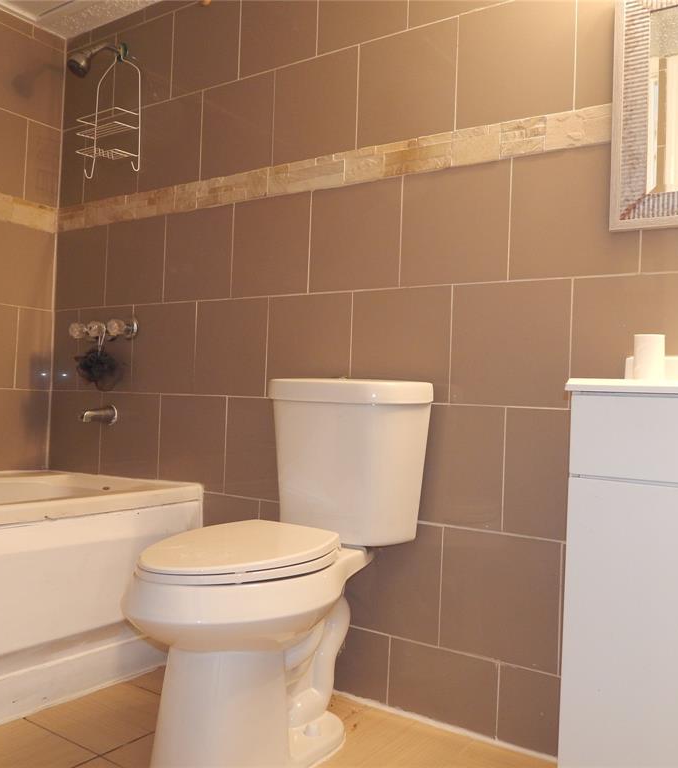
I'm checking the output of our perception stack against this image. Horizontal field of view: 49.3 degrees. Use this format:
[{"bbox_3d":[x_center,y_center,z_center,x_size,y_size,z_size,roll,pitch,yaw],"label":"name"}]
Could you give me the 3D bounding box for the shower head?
[{"bbox_3d":[-0.836,-1.130,2.565,0.075,0.176,0.205,1,-1,34],"label":"shower head"}]

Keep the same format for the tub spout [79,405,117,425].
[{"bbox_3d":[-0.840,0.105,2.566,0.065,0.070,0.118,1,-1,34],"label":"tub spout"}]

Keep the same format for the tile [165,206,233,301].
[{"bbox_3d":[-0.453,-0.413,2.389,0.299,0.294,0.010,1,-2,34],"label":"tile"}]

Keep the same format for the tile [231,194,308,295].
[{"bbox_3d":[-0.203,-0.409,2.219,0.299,0.294,0.010,1,-2,34],"label":"tile"}]

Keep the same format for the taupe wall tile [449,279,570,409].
[{"bbox_3d":[0.413,-0.096,1.793,0.300,0.300,0.012,1,-1,35],"label":"taupe wall tile"}]

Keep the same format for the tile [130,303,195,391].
[{"bbox_3d":[-0.586,-0.117,2.480,0.300,0.300,0.012,1,-1,35],"label":"tile"}]

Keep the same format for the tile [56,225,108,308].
[{"bbox_3d":[-0.955,-0.426,2.747,0.302,0.297,0.012,1,-1,35],"label":"tile"}]

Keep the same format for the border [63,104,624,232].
[{"bbox_3d":[-0.229,-0.608,2.253,2.051,0.092,0.015,1,-1,35],"label":"border"}]

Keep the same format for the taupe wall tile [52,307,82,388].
[{"bbox_3d":[-1.026,-0.126,2.782,0.155,0.300,0.012,1,-1,35],"label":"taupe wall tile"}]

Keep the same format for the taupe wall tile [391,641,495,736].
[{"bbox_3d":[0.259,0.755,1.861,0.300,0.177,0.010,1,-1,34],"label":"taupe wall tile"}]

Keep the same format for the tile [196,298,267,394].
[{"bbox_3d":[-0.336,-0.112,2.308,0.300,0.300,0.010,1,-1,34],"label":"tile"}]

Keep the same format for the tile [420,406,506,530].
[{"bbox_3d":[0.277,0.205,1.873,0.300,0.302,0.012,1,-1,35],"label":"tile"}]

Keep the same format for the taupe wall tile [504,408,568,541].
[{"bbox_3d":[0.523,0.208,1.694,0.299,0.300,0.010,1,-2,34],"label":"taupe wall tile"}]

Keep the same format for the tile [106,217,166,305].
[{"bbox_3d":[-0.704,-0.422,2.574,0.300,0.299,0.010,1,-1,34],"label":"tile"}]

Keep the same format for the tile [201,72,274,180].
[{"bbox_3d":[-0.318,-0.806,2.326,0.300,0.295,0.012,1,-1,35],"label":"tile"}]

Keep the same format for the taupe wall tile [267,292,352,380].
[{"bbox_3d":[-0.090,-0.107,2.128,0.299,0.299,0.010,1,-2,34],"label":"taupe wall tile"}]

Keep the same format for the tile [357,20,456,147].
[{"bbox_3d":[0.181,-0.796,1.983,0.300,0.296,0.010,1,-1,34],"label":"tile"}]

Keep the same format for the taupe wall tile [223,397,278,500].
[{"bbox_3d":[-0.224,0.193,2.206,0.299,0.300,0.010,1,-2,34],"label":"taupe wall tile"}]

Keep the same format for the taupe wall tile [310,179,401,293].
[{"bbox_3d":[0.045,-0.405,2.059,0.300,0.297,0.012,1,-1,35],"label":"taupe wall tile"}]

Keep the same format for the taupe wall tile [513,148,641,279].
[{"bbox_3d":[0.544,-0.395,1.716,0.300,0.297,0.012,1,-1,35],"label":"taupe wall tile"}]

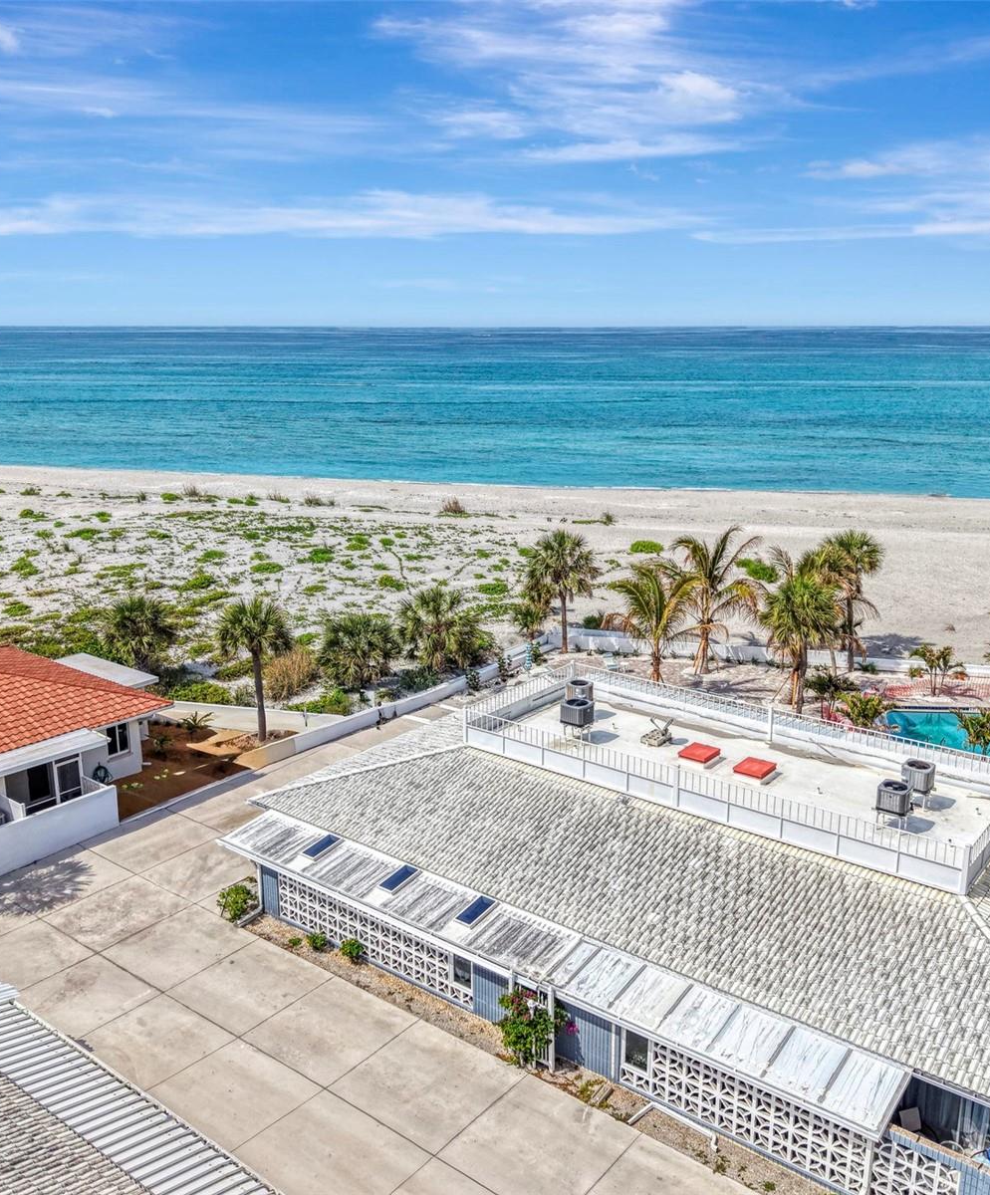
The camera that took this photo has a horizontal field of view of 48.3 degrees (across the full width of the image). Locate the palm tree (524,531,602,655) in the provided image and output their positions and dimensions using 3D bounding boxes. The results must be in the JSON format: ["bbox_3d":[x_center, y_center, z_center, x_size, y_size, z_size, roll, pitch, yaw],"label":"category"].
[{"bbox_3d":[3.629,-0.152,58.267,4.050,6.680,3.930,1,14,4],"label":"palm tree"}]

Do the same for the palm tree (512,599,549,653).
[{"bbox_3d":[1.834,1.154,58.249,2.030,2.310,2.030,0,14,0],"label":"palm tree"}]

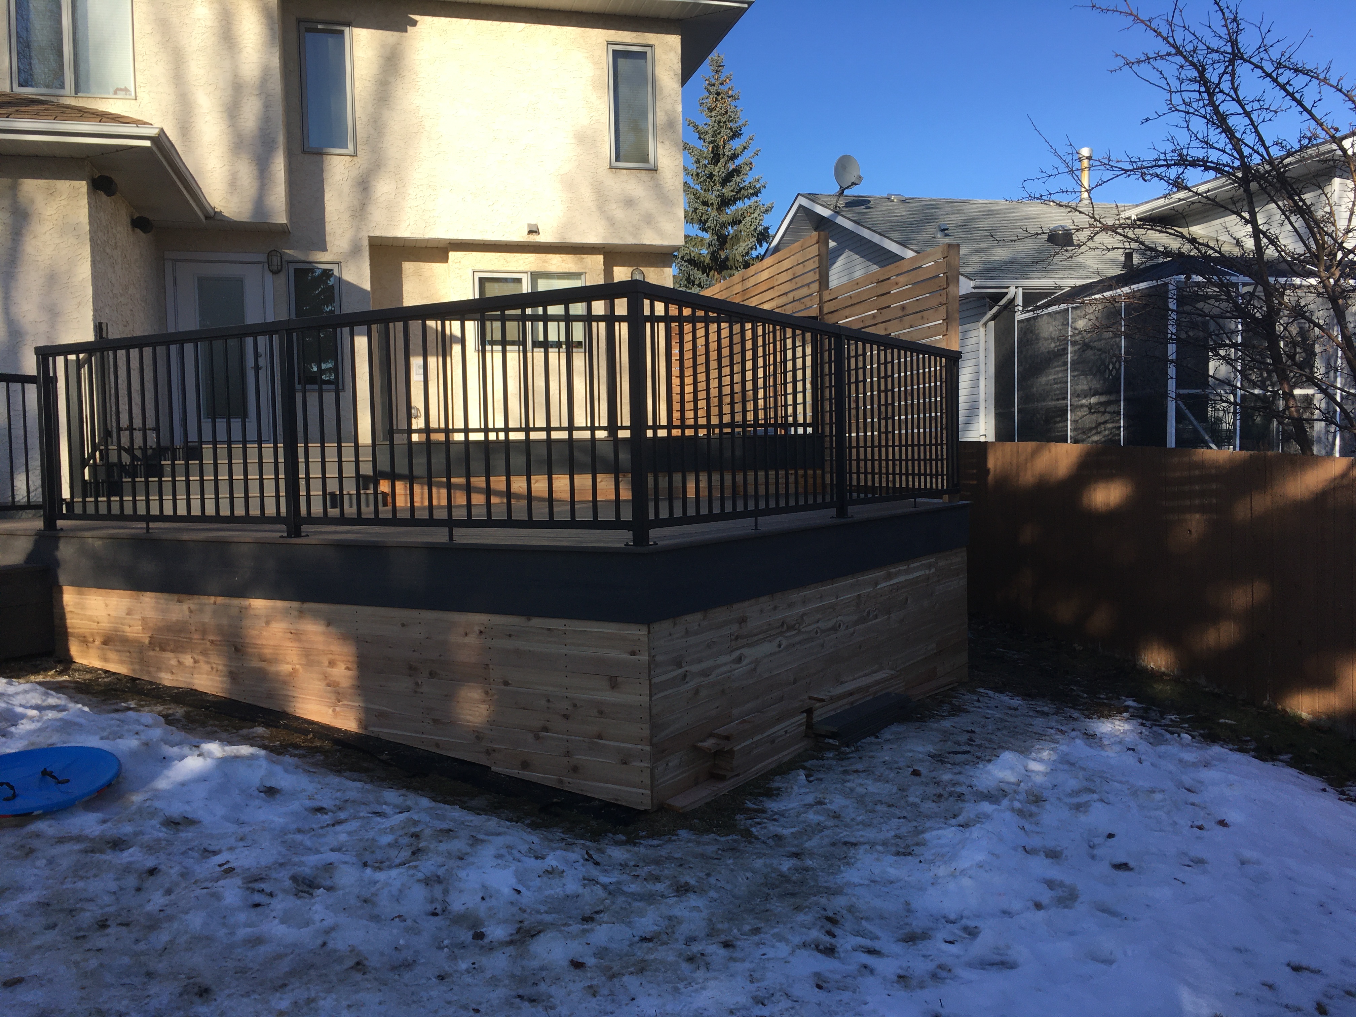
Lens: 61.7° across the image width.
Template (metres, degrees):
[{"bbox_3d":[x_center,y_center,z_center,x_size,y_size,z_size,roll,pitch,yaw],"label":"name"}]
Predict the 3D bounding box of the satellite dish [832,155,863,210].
[{"bbox_3d":[2.984,-5.745,20.000,0.520,0.900,0.550,-2,3,-25],"label":"satellite dish"}]

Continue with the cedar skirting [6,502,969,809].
[{"bbox_3d":[-0.918,0.578,7.472,4.440,1.065,4.330,0,3,30],"label":"cedar skirting"}]

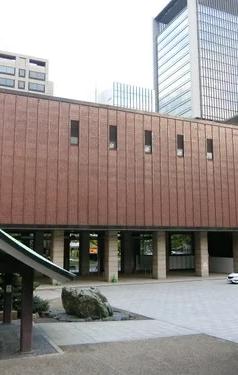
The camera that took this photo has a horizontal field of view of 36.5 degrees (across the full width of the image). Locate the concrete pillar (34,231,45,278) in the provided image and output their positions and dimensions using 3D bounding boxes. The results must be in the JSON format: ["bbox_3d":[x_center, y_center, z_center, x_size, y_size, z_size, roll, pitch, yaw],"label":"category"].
[{"bbox_3d":[-9.010,7.556,40.943,1.000,4.900,1.000,4,-9,-24],"label":"concrete pillar"}]

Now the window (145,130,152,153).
[{"bbox_3d":[3.043,-4.606,36.878,0.803,2.410,0.150,4,-9,-23],"label":"window"}]

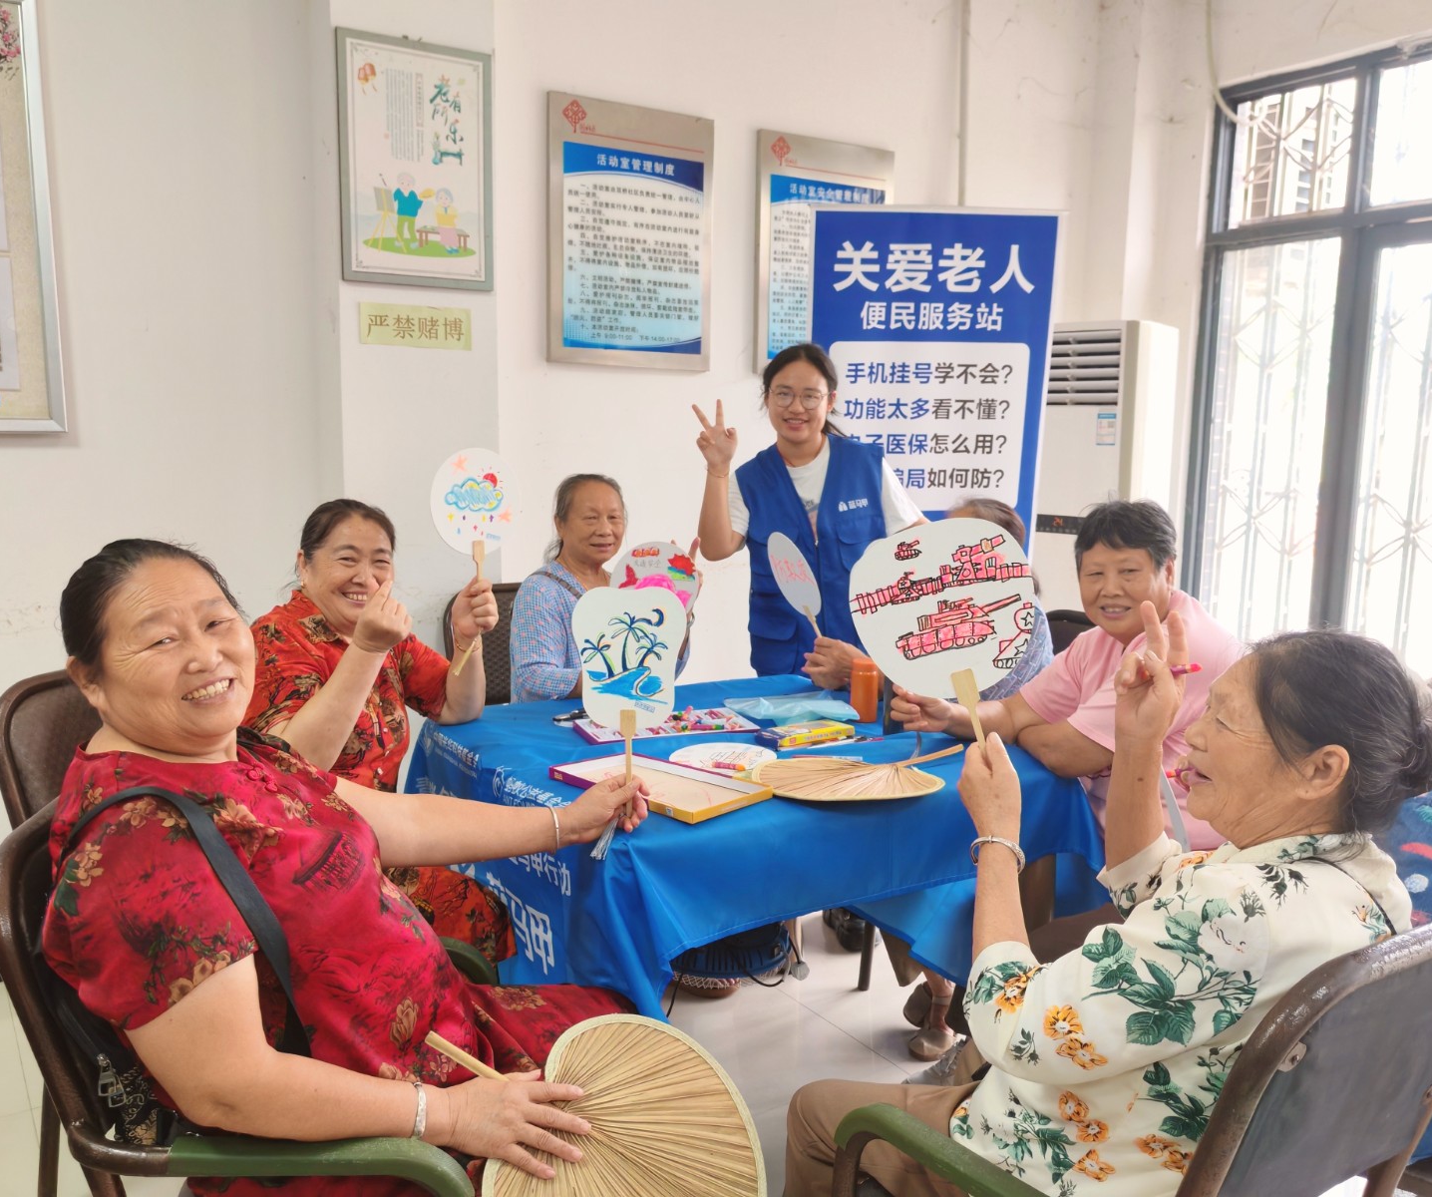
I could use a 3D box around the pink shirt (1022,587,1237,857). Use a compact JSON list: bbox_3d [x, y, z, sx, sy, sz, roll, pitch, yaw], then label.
[{"bbox_3d":[0.719,0.230,2.120,0.450,0.500,0.330,8,11,42],"label":"pink shirt"}]

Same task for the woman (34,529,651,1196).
[{"bbox_3d":[-0.400,0.565,1.470,0.820,1.250,0.620,4,9,18],"label":"woman"}]

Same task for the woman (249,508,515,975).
[{"bbox_3d":[-0.590,0.455,2.270,0.720,1.220,0.550,7,10,35],"label":"woman"}]

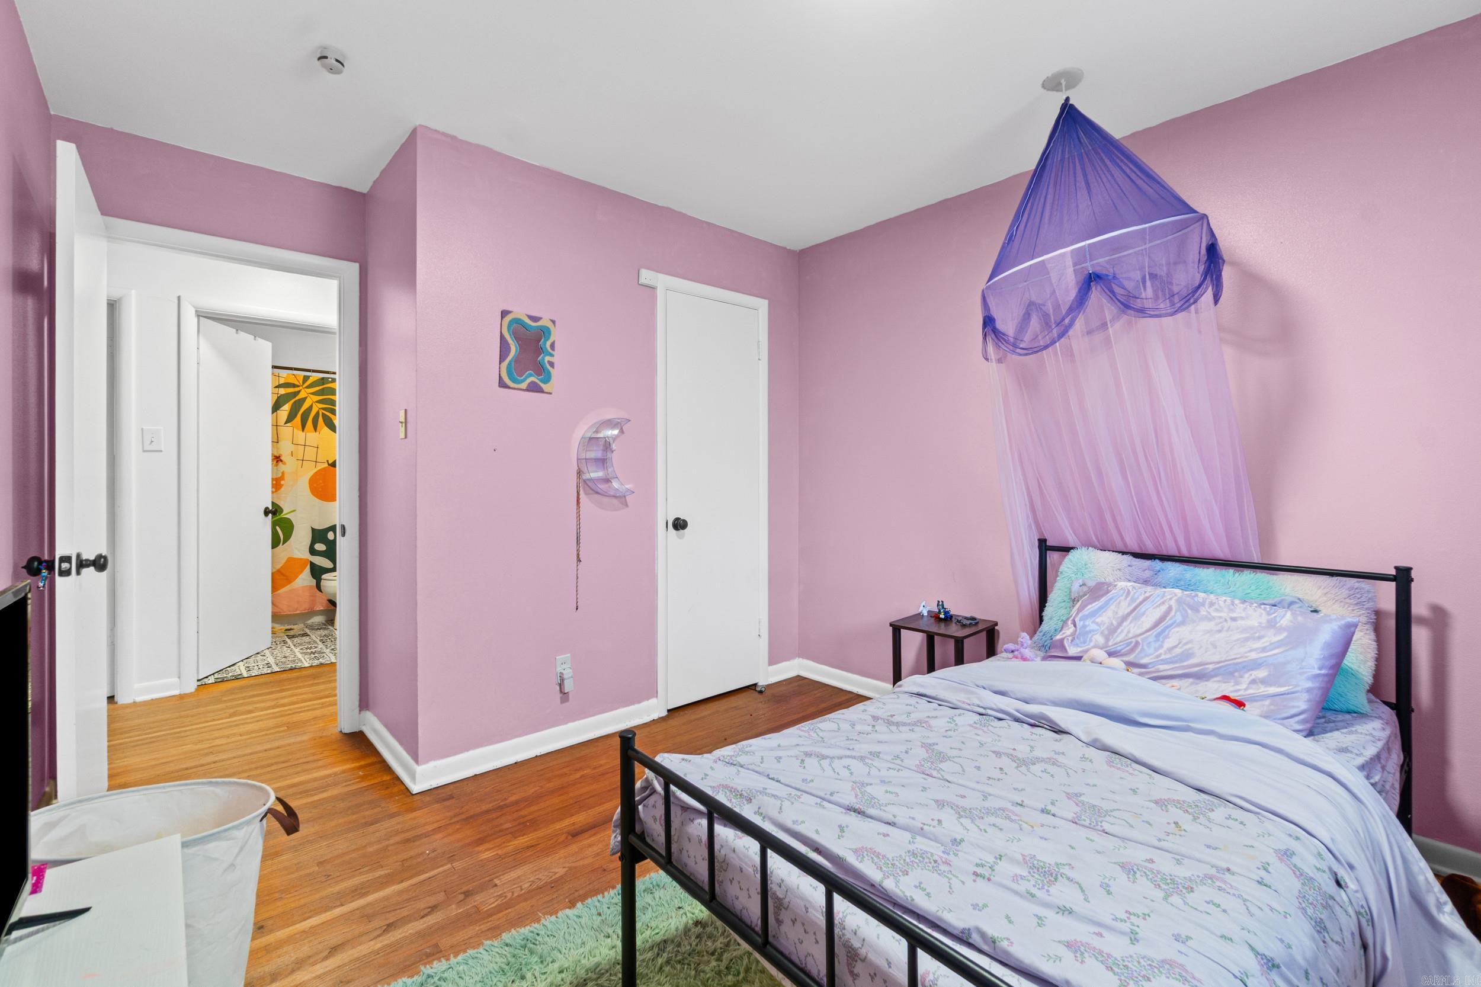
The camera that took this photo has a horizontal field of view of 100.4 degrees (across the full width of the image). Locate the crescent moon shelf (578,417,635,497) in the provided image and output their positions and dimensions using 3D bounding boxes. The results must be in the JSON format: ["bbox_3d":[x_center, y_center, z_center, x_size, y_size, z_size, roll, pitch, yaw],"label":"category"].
[{"bbox_3d":[-0.586,-0.160,2.711,0.240,0.340,0.085,-1,2,-42],"label":"crescent moon shelf"}]

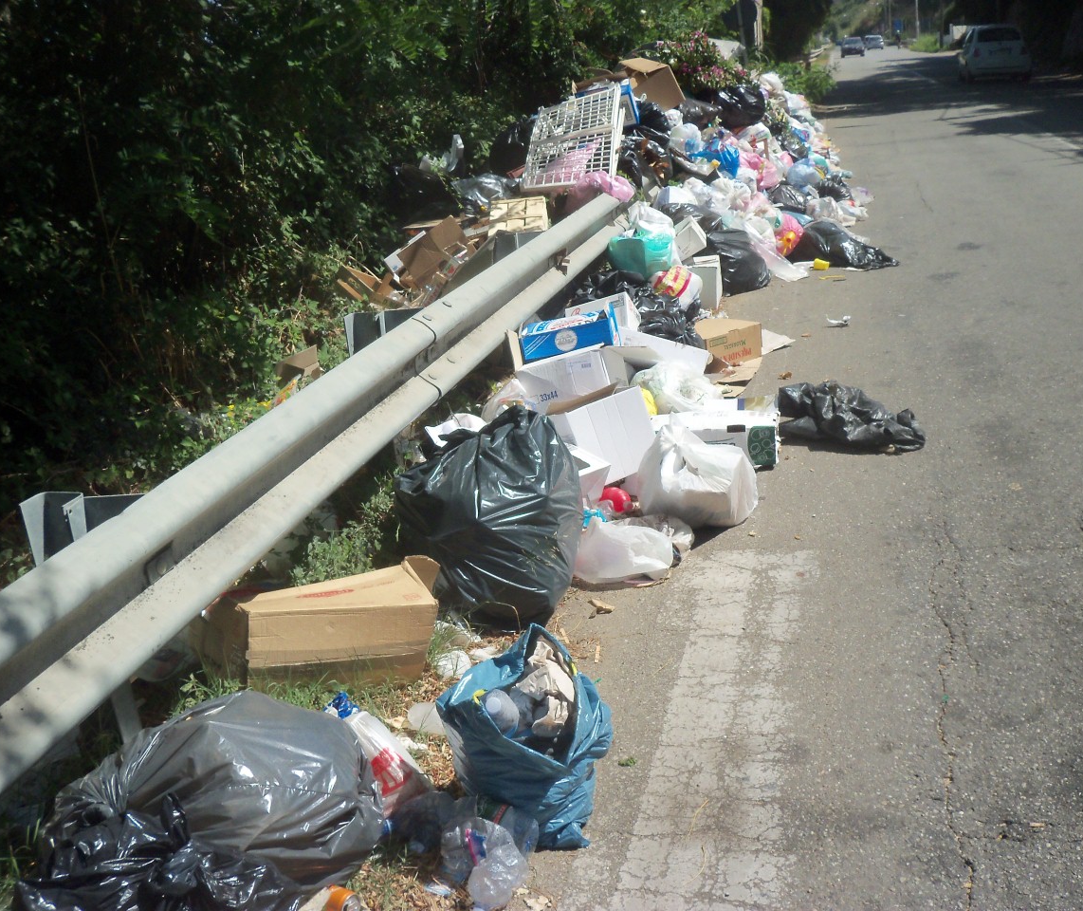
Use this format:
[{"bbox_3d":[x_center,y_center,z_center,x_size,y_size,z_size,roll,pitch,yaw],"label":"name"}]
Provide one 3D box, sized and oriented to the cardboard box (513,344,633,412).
[{"bbox_3d":[0.133,-0.330,5.150,0.420,0.270,0.320,-20,17,1],"label":"cardboard box"}]

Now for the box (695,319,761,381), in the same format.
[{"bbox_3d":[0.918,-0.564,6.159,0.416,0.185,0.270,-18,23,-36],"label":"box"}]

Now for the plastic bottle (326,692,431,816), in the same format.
[{"bbox_3d":[-0.360,0.648,2.620,0.220,0.250,0.180,1,19,14],"label":"plastic bottle"}]

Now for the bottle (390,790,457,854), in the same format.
[{"bbox_3d":[-0.242,0.754,2.460,0.200,0.100,0.100,-12,19,-18],"label":"bottle"}]

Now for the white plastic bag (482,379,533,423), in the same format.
[{"bbox_3d":[-0.122,-0.197,5.060,0.270,0.260,0.250,-1,19,10],"label":"white plastic bag"}]

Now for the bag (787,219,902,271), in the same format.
[{"bbox_3d":[2.121,-1.487,8.400,0.720,0.300,0.420,-5,18,2],"label":"bag"}]

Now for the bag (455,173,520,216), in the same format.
[{"bbox_3d":[-0.412,-1.958,9.000,0.520,0.360,0.420,-5,18,2],"label":"bag"}]

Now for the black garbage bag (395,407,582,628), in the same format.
[{"bbox_3d":[-0.143,0.144,3.652,0.560,0.580,0.500,-3,19,4],"label":"black garbage bag"}]

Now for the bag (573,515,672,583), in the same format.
[{"bbox_3d":[0.245,0.290,3.690,0.320,0.170,0.260,1,19,14],"label":"bag"}]

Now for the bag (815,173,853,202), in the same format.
[{"bbox_3d":[2.815,-2.578,11.519,0.380,0.280,0.350,-1,19,10],"label":"bag"}]

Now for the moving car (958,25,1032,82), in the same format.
[{"bbox_3d":[12.500,-11.100,33.000,1.640,1.490,3.600,1,19,14],"label":"moving car"}]

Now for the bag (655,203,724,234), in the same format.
[{"bbox_3d":[1.077,-1.686,8.600,0.520,0.350,0.450,-5,18,2],"label":"bag"}]

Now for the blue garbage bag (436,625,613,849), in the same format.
[{"bbox_3d":[-0.033,0.580,2.480,0.350,0.430,0.300,1,19,14],"label":"blue garbage bag"}]

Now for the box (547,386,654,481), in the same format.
[{"bbox_3d":[0.227,-0.081,4.500,0.290,0.310,0.240,-19,3,-19],"label":"box"}]

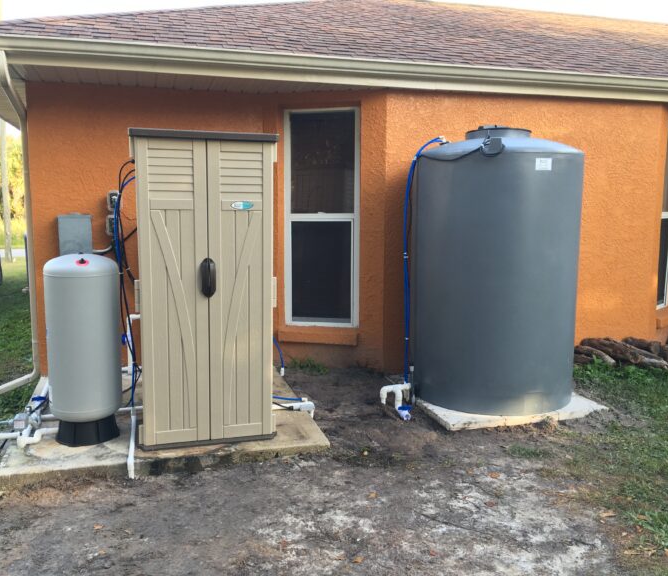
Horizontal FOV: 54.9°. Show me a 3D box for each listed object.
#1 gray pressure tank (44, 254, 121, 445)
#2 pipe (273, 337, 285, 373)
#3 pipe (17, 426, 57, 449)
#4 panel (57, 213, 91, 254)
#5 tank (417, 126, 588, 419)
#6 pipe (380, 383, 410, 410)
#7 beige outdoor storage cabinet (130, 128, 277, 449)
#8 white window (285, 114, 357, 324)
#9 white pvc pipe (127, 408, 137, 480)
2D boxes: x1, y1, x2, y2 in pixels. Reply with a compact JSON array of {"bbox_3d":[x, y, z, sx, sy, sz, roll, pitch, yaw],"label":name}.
[{"bbox_3d":[-1.505,0.361,3.893,0.415,1.110,0.415,-2,7,-16],"label":"gray pressure tank"},{"bbox_3d":[-0.457,0.529,5.200,0.120,0.310,0.140,-2,7,-16],"label":"pipe"},{"bbox_3d":[-1.763,0.886,3.813,0.220,0.100,0.130,-2,7,-16],"label":"pipe"},{"bbox_3d":[-2.099,-0.386,5.231,0.270,0.420,0.110,-2,7,-16],"label":"panel"},{"bbox_3d":[1.243,-0.197,4.951,1.204,2.030,1.204,-2,7,-16],"label":"tank"},{"bbox_3d":[0.465,0.820,4.861,0.215,0.200,0.120,-2,7,-16],"label":"pipe"},{"bbox_3d":[-0.814,-0.009,4.029,0.820,1.820,0.650,-2,7,-16],"label":"beige outdoor storage cabinet"},{"bbox_3d":[-0.098,-0.600,5.598,0.660,1.870,0.090,2,7,14],"label":"white window"},{"bbox_3d":[-1.256,0.939,4.000,0.045,0.140,0.900,-2,7,-16],"label":"white pvc pipe"}]

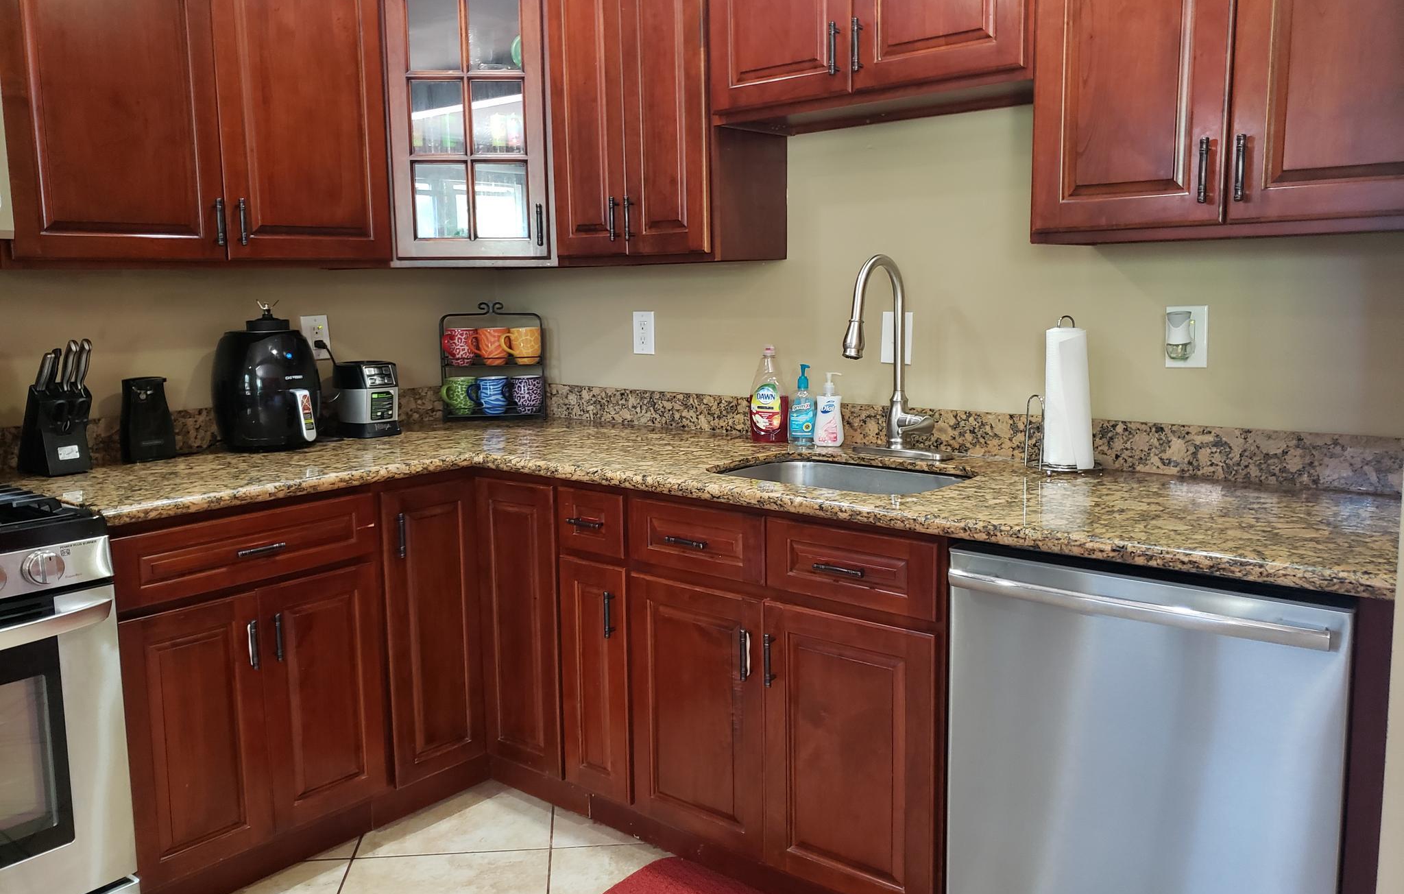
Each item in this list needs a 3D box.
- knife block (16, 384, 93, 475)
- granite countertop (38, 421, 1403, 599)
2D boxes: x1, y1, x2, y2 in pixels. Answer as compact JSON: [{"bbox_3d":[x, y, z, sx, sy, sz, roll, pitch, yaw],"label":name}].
[{"bbox_3d":[-1.465,-0.043,2.393,0.148,0.195,0.088,6,10,39],"label":"knife block"},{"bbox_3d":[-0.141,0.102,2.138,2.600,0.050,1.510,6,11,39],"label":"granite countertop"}]

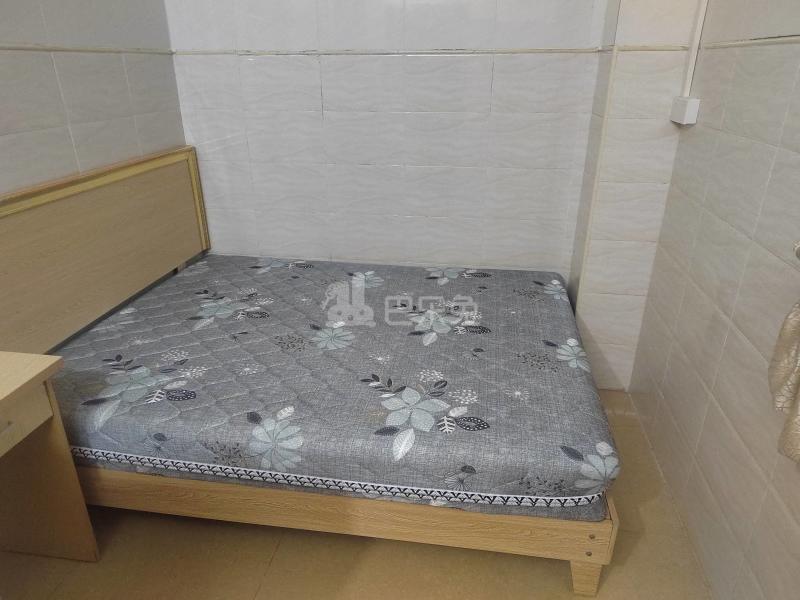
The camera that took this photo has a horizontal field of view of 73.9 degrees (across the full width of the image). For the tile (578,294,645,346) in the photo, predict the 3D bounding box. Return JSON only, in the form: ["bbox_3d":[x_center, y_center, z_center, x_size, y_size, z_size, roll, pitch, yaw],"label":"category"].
[{"bbox_3d":[0.966,0.086,2.443,0.282,0.249,0.010,3,24,8],"label":"tile"}]

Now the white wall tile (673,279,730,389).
[{"bbox_3d":[1.041,0.102,1.843,0.010,0.256,0.405,4,24,9],"label":"white wall tile"}]

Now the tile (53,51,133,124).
[{"bbox_3d":[-1.201,-0.839,2.097,0.010,0.249,0.397,4,24,9],"label":"tile"}]

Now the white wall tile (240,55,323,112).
[{"bbox_3d":[-0.570,-1.035,2.546,0.400,0.249,0.010,3,24,8],"label":"white wall tile"}]

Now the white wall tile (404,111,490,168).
[{"bbox_3d":[0.221,-0.759,2.528,0.400,0.249,0.010,3,24,8],"label":"white wall tile"}]

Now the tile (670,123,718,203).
[{"bbox_3d":[1.076,-0.510,1.944,0.010,0.249,0.385,3,24,8],"label":"tile"}]

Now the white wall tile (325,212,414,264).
[{"bbox_3d":[-0.174,-0.328,2.835,0.405,0.256,0.010,3,24,8],"label":"white wall tile"}]

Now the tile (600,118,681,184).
[{"bbox_3d":[0.972,-0.605,2.175,0.286,0.249,0.012,4,24,8],"label":"tile"}]

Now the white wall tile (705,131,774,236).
[{"bbox_3d":[1.016,-0.357,1.596,0.010,0.249,0.384,3,24,8],"label":"white wall tile"}]

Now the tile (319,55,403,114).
[{"bbox_3d":[-0.178,-1.022,2.514,0.400,0.249,0.012,4,24,8],"label":"tile"}]

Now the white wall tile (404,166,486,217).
[{"bbox_3d":[0.221,-0.537,2.655,0.400,0.249,0.012,4,24,8],"label":"white wall tile"}]

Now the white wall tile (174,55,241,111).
[{"bbox_3d":[-0.940,-1.068,2.628,0.336,0.249,0.012,4,24,8],"label":"white wall tile"}]

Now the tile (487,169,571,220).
[{"bbox_3d":[0.618,-0.512,2.596,0.400,0.249,0.012,4,24,8],"label":"tile"}]

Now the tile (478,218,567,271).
[{"bbox_3d":[0.619,-0.280,2.668,0.400,0.249,0.010,3,24,8],"label":"tile"}]

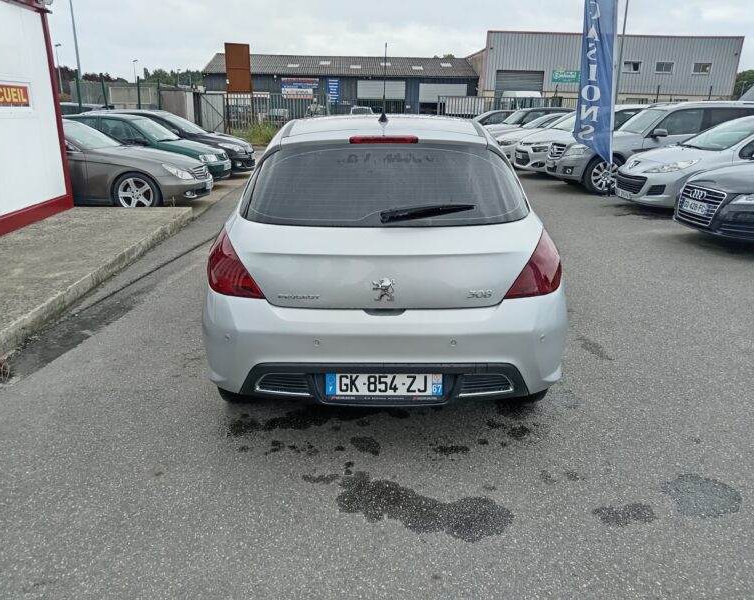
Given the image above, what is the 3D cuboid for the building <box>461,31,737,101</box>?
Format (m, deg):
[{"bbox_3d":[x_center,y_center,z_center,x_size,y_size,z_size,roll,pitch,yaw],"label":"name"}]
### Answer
[{"bbox_3d":[16.394,-17.952,48.805,18.900,6.700,15.000,-1,18,-5],"label":"building"}]

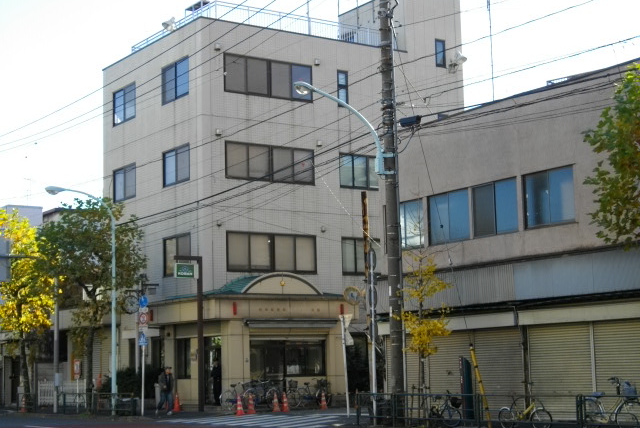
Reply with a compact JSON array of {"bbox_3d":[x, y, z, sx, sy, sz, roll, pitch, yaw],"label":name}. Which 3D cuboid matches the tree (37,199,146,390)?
[{"bbox_3d":[-8.797,3.516,44.165,4.037,8.300,4.037,4,-10,-35],"label":"tree"}]

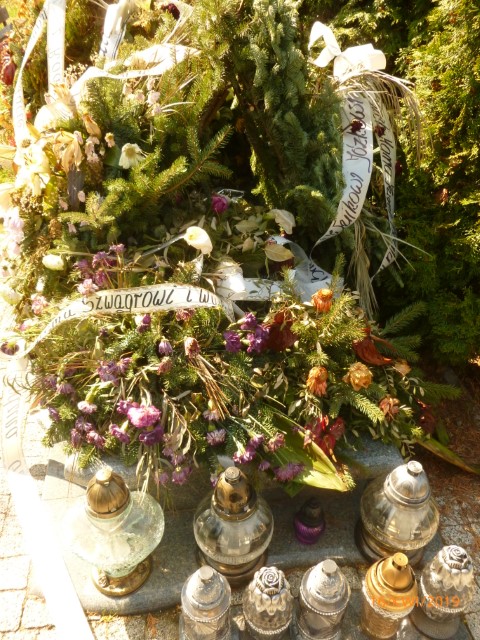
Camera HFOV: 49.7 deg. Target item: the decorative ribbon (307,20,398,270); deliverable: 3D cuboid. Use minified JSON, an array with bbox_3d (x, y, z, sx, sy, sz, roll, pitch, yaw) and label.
[{"bbox_3d":[0.394,-0.560,1.796,0.296,0.820,0.200,0,30,0],"label":"decorative ribbon"}]

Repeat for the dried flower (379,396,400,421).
[{"bbox_3d":[0.378,0.224,1.310,0.053,0.056,0.052,8,33,9],"label":"dried flower"}]

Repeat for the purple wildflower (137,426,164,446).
[{"bbox_3d":[-0.240,0.315,1.402,0.067,0.050,0.051,0,30,0],"label":"purple wildflower"}]

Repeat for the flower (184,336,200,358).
[{"bbox_3d":[-0.126,0.070,1.370,0.040,0.049,0.042,0,32,-3],"label":"flower"}]

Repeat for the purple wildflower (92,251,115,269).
[{"bbox_3d":[-0.432,-0.191,1.638,0.066,0.052,0.054,0,30,0],"label":"purple wildflower"}]

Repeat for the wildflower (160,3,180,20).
[{"bbox_3d":[-0.235,-1.043,1.750,0.068,0.058,0.058,0,34,0],"label":"wildflower"}]

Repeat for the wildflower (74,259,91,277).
[{"bbox_3d":[-0.492,-0.164,1.617,0.048,0.052,0.048,0,30,0],"label":"wildflower"}]

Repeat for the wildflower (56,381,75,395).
[{"bbox_3d":[-0.482,0.186,1.430,0.048,0.034,0.038,0,31,0],"label":"wildflower"}]

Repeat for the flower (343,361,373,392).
[{"bbox_3d":[0.338,0.163,1.491,0.082,0.074,0.077,0,30,0],"label":"flower"}]

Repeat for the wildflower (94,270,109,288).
[{"bbox_3d":[-0.396,-0.116,1.480,0.038,0.047,0.040,-3,33,-7],"label":"wildflower"}]

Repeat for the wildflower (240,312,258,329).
[{"bbox_3d":[0.024,0.004,1.300,0.045,0.043,0.041,0,34,0],"label":"wildflower"}]

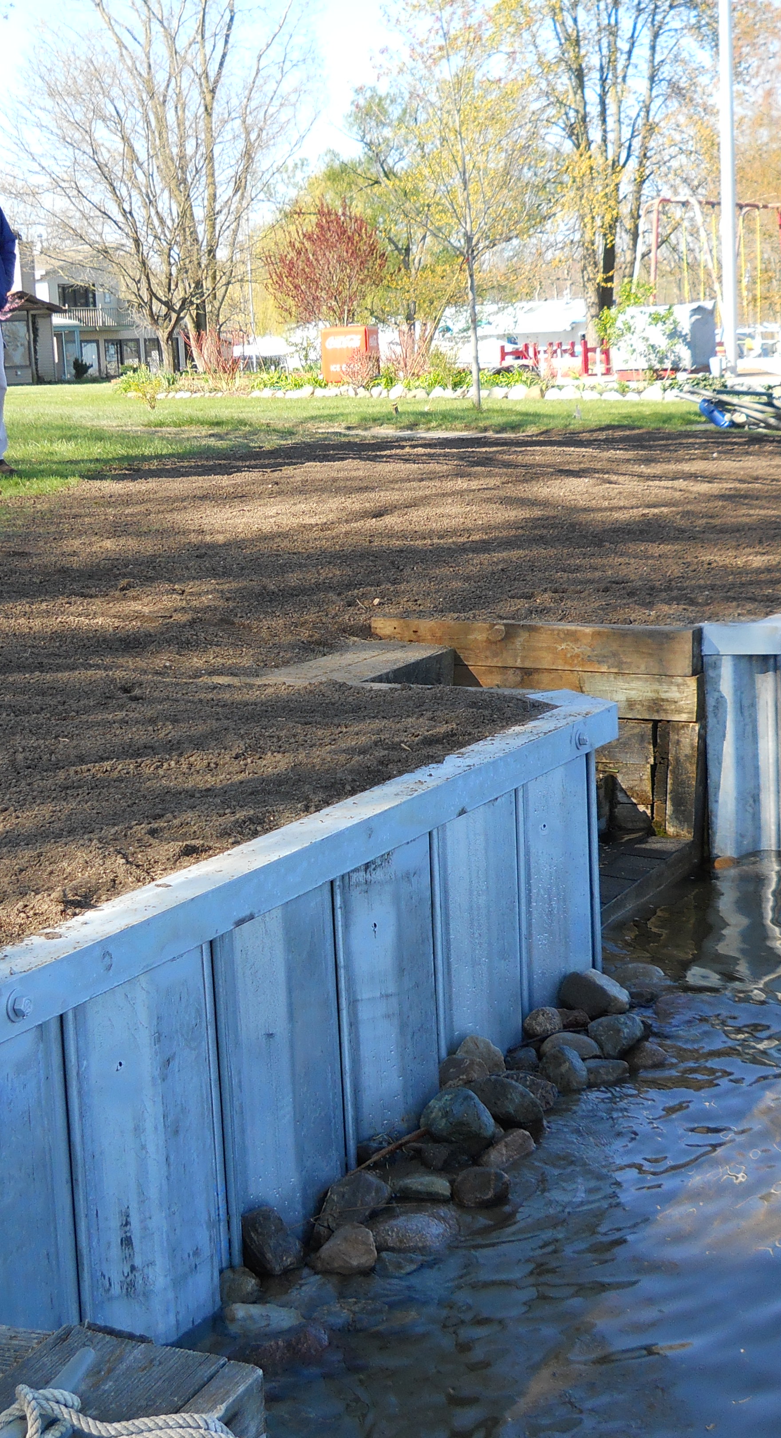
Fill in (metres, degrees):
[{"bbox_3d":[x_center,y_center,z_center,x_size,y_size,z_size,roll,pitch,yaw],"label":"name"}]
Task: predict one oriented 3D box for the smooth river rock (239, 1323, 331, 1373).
[{"bbox_3d":[-0.196,1.169,3.802,0.178,0.095,0.135,-3,10,-4],"label":"smooth river rock"}]

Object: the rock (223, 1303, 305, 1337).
[{"bbox_3d":[-0.235,1.107,3.761,0.148,0.068,0.095,4,12,27],"label":"rock"}]

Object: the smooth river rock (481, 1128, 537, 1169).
[{"bbox_3d":[0.253,0.923,4.409,0.130,0.075,0.100,-5,11,-21],"label":"smooth river rock"}]

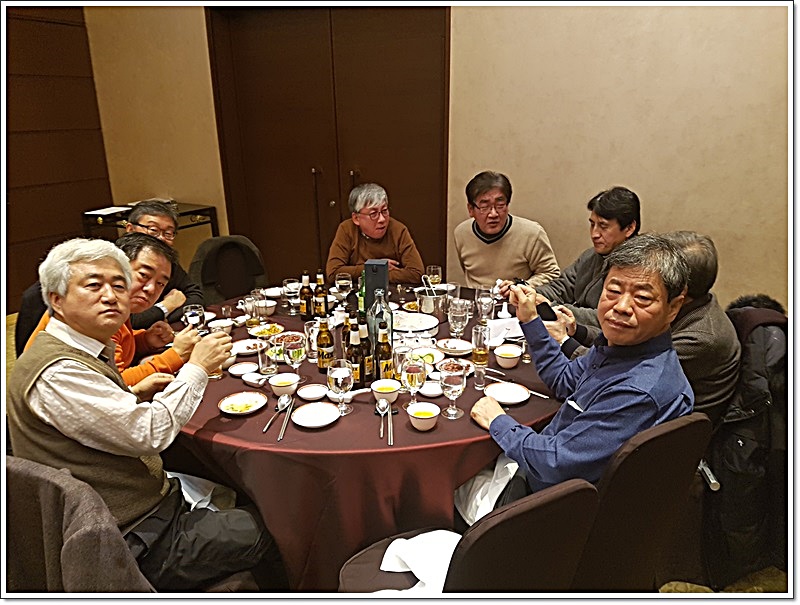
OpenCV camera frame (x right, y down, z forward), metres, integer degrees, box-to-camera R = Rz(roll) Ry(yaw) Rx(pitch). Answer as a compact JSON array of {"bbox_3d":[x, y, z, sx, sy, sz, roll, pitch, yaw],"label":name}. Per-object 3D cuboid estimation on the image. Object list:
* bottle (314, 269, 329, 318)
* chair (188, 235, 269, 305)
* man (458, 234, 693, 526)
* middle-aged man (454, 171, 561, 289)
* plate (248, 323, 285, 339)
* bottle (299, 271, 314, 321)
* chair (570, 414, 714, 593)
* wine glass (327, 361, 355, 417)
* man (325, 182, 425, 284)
[{"bbox_3d":[-0.358,-0.043,2.692,0.061,0.222,0.061,-4,18,-11],"label":"bottle"},{"bbox_3d":[-0.783,0.155,3.241,0.460,0.960,0.580,-12,22,-31],"label":"chair"},{"bbox_3d":[0.424,0.476,1.620,0.730,1.310,0.530,11,21,31],"label":"man"},{"bbox_3d":[0.509,-0.022,3.099,0.540,1.270,0.720,8,20,24],"label":"middle-aged man"},{"bbox_3d":[-0.509,0.114,2.299,0.143,0.030,0.143,-1,18,0],"label":"plate"},{"bbox_3d":[-0.384,-0.034,2.466,0.058,0.206,0.058,-1,18,0],"label":"bottle"},{"bbox_3d":[0.416,0.645,1.687,0.470,0.890,0.580,-12,21,-30],"label":"chair"},{"bbox_3d":[-0.166,0.240,1.707,0.075,0.158,0.075,-1,18,0],"label":"wine glass"},{"bbox_3d":[-0.120,-0.015,3.175,0.540,1.220,0.720,-1,18,-3],"label":"man"}]

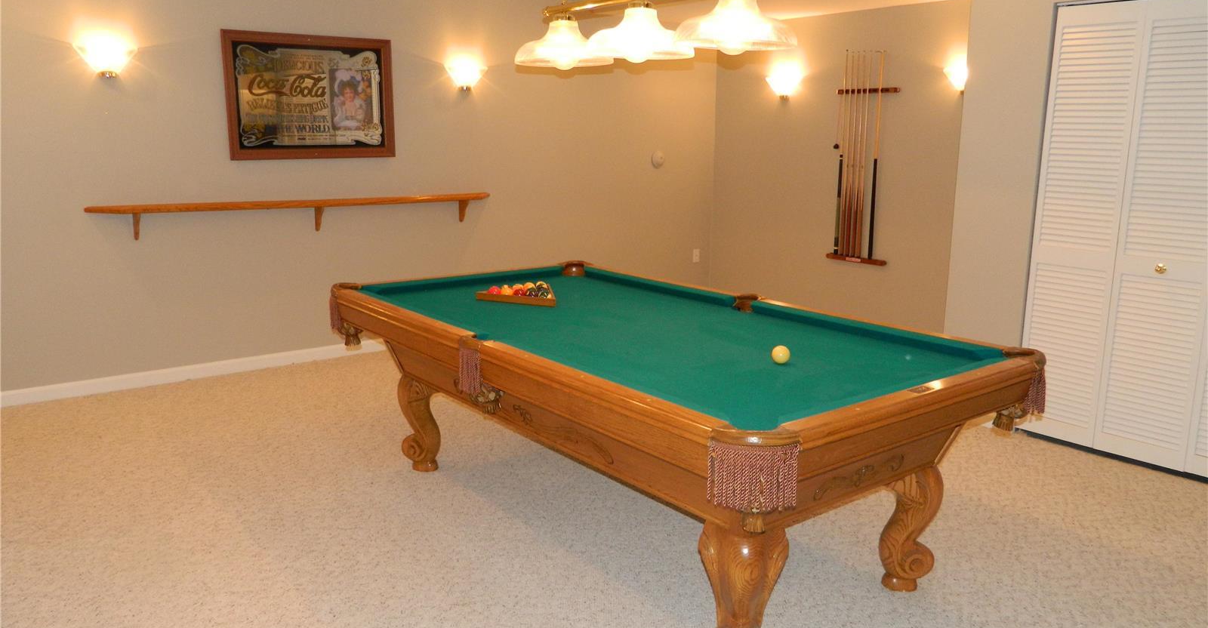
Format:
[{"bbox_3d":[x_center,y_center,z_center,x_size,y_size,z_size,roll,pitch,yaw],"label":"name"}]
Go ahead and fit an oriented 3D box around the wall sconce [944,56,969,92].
[{"bbox_3d":[2.298,-1.536,5.648,0.140,0.200,0.320,-8,14,-37],"label":"wall sconce"}]

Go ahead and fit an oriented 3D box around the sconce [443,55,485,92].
[{"bbox_3d":[-0.921,-1.624,5.974,0.320,0.200,0.140,-8,14,-37],"label":"sconce"}]

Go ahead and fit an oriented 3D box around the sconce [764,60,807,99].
[{"bbox_3d":[1.383,-1.782,6.811,0.140,0.200,0.320,-8,14,-37],"label":"sconce"}]

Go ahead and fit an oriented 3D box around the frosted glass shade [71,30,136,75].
[{"bbox_3d":[-2.649,-1.367,4.670,0.320,0.200,0.140,-8,14,-37],"label":"frosted glass shade"}]

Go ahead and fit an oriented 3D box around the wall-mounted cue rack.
[{"bbox_3d":[1.869,-1.133,6.342,0.085,1.520,0.500,-8,14,-37],"label":"wall-mounted cue rack"}]

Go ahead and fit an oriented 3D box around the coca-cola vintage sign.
[{"bbox_3d":[-1.799,-1.342,5.413,1.043,0.744,0.032,-8,14,-37],"label":"coca-cola vintage sign"}]

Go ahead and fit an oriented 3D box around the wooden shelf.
[{"bbox_3d":[-1.793,-0.621,5.500,2.530,0.200,0.137,-8,14,-37],"label":"wooden shelf"}]

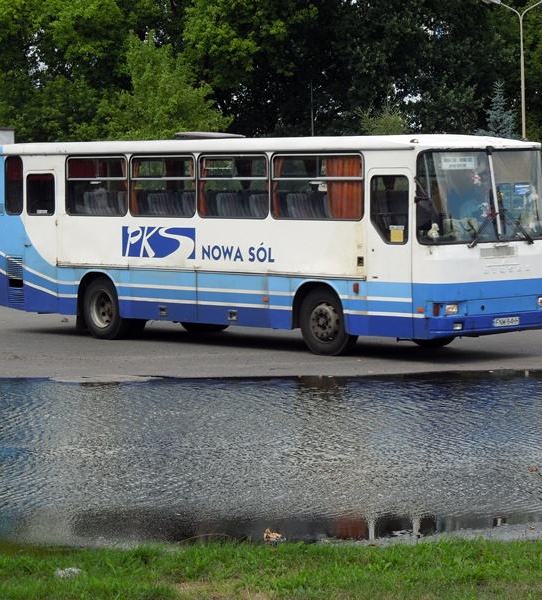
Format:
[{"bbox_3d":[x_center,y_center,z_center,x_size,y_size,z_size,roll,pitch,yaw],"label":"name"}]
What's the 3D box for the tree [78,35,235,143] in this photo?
[{"bbox_3d":[-3.739,-5.176,80.000,4.900,7.000,4.700,-1,3,0],"label":"tree"}]

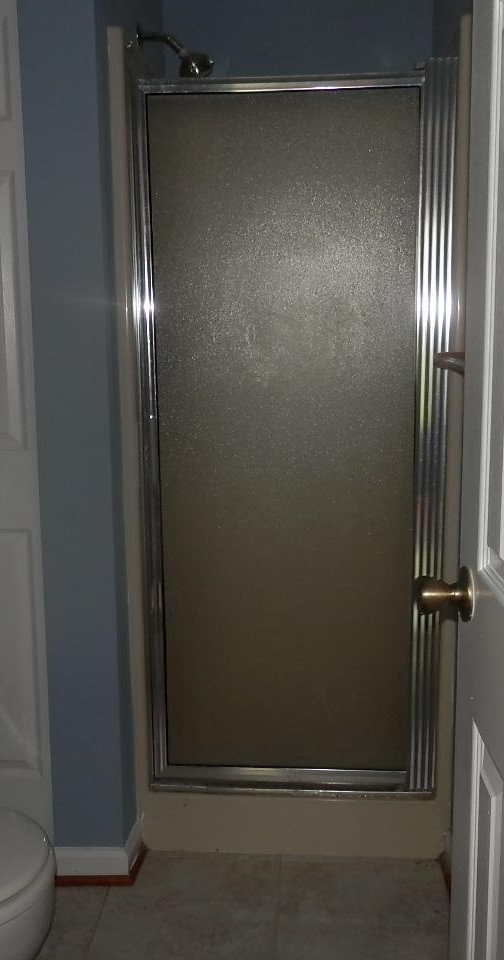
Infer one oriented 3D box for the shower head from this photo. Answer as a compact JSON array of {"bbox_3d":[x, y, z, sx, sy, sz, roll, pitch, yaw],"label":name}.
[{"bbox_3d":[-0.198,-1.092,2.374,0.203,0.141,0.085,0,9,2],"label":"shower head"}]

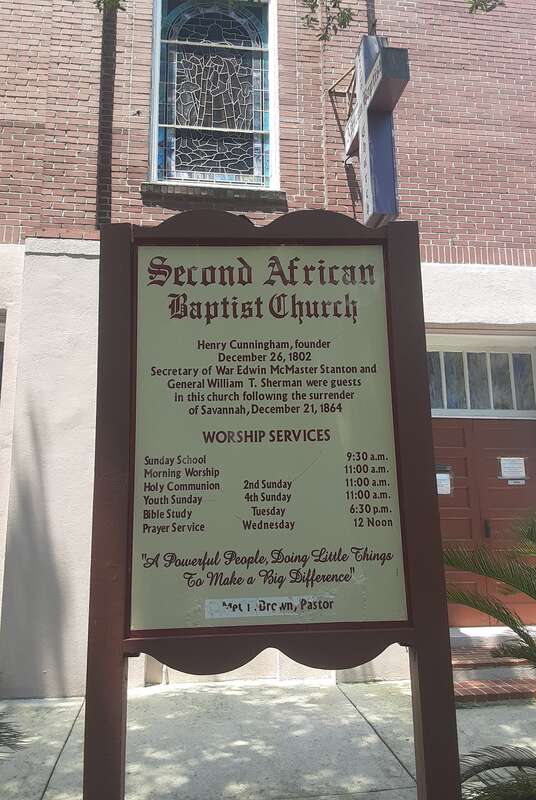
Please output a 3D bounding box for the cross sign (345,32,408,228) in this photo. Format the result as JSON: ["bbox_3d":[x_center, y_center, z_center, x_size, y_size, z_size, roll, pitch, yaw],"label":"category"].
[{"bbox_3d":[1.052,-2.562,6.007,0.250,1.820,1.220,1,-10,-6],"label":"cross sign"}]

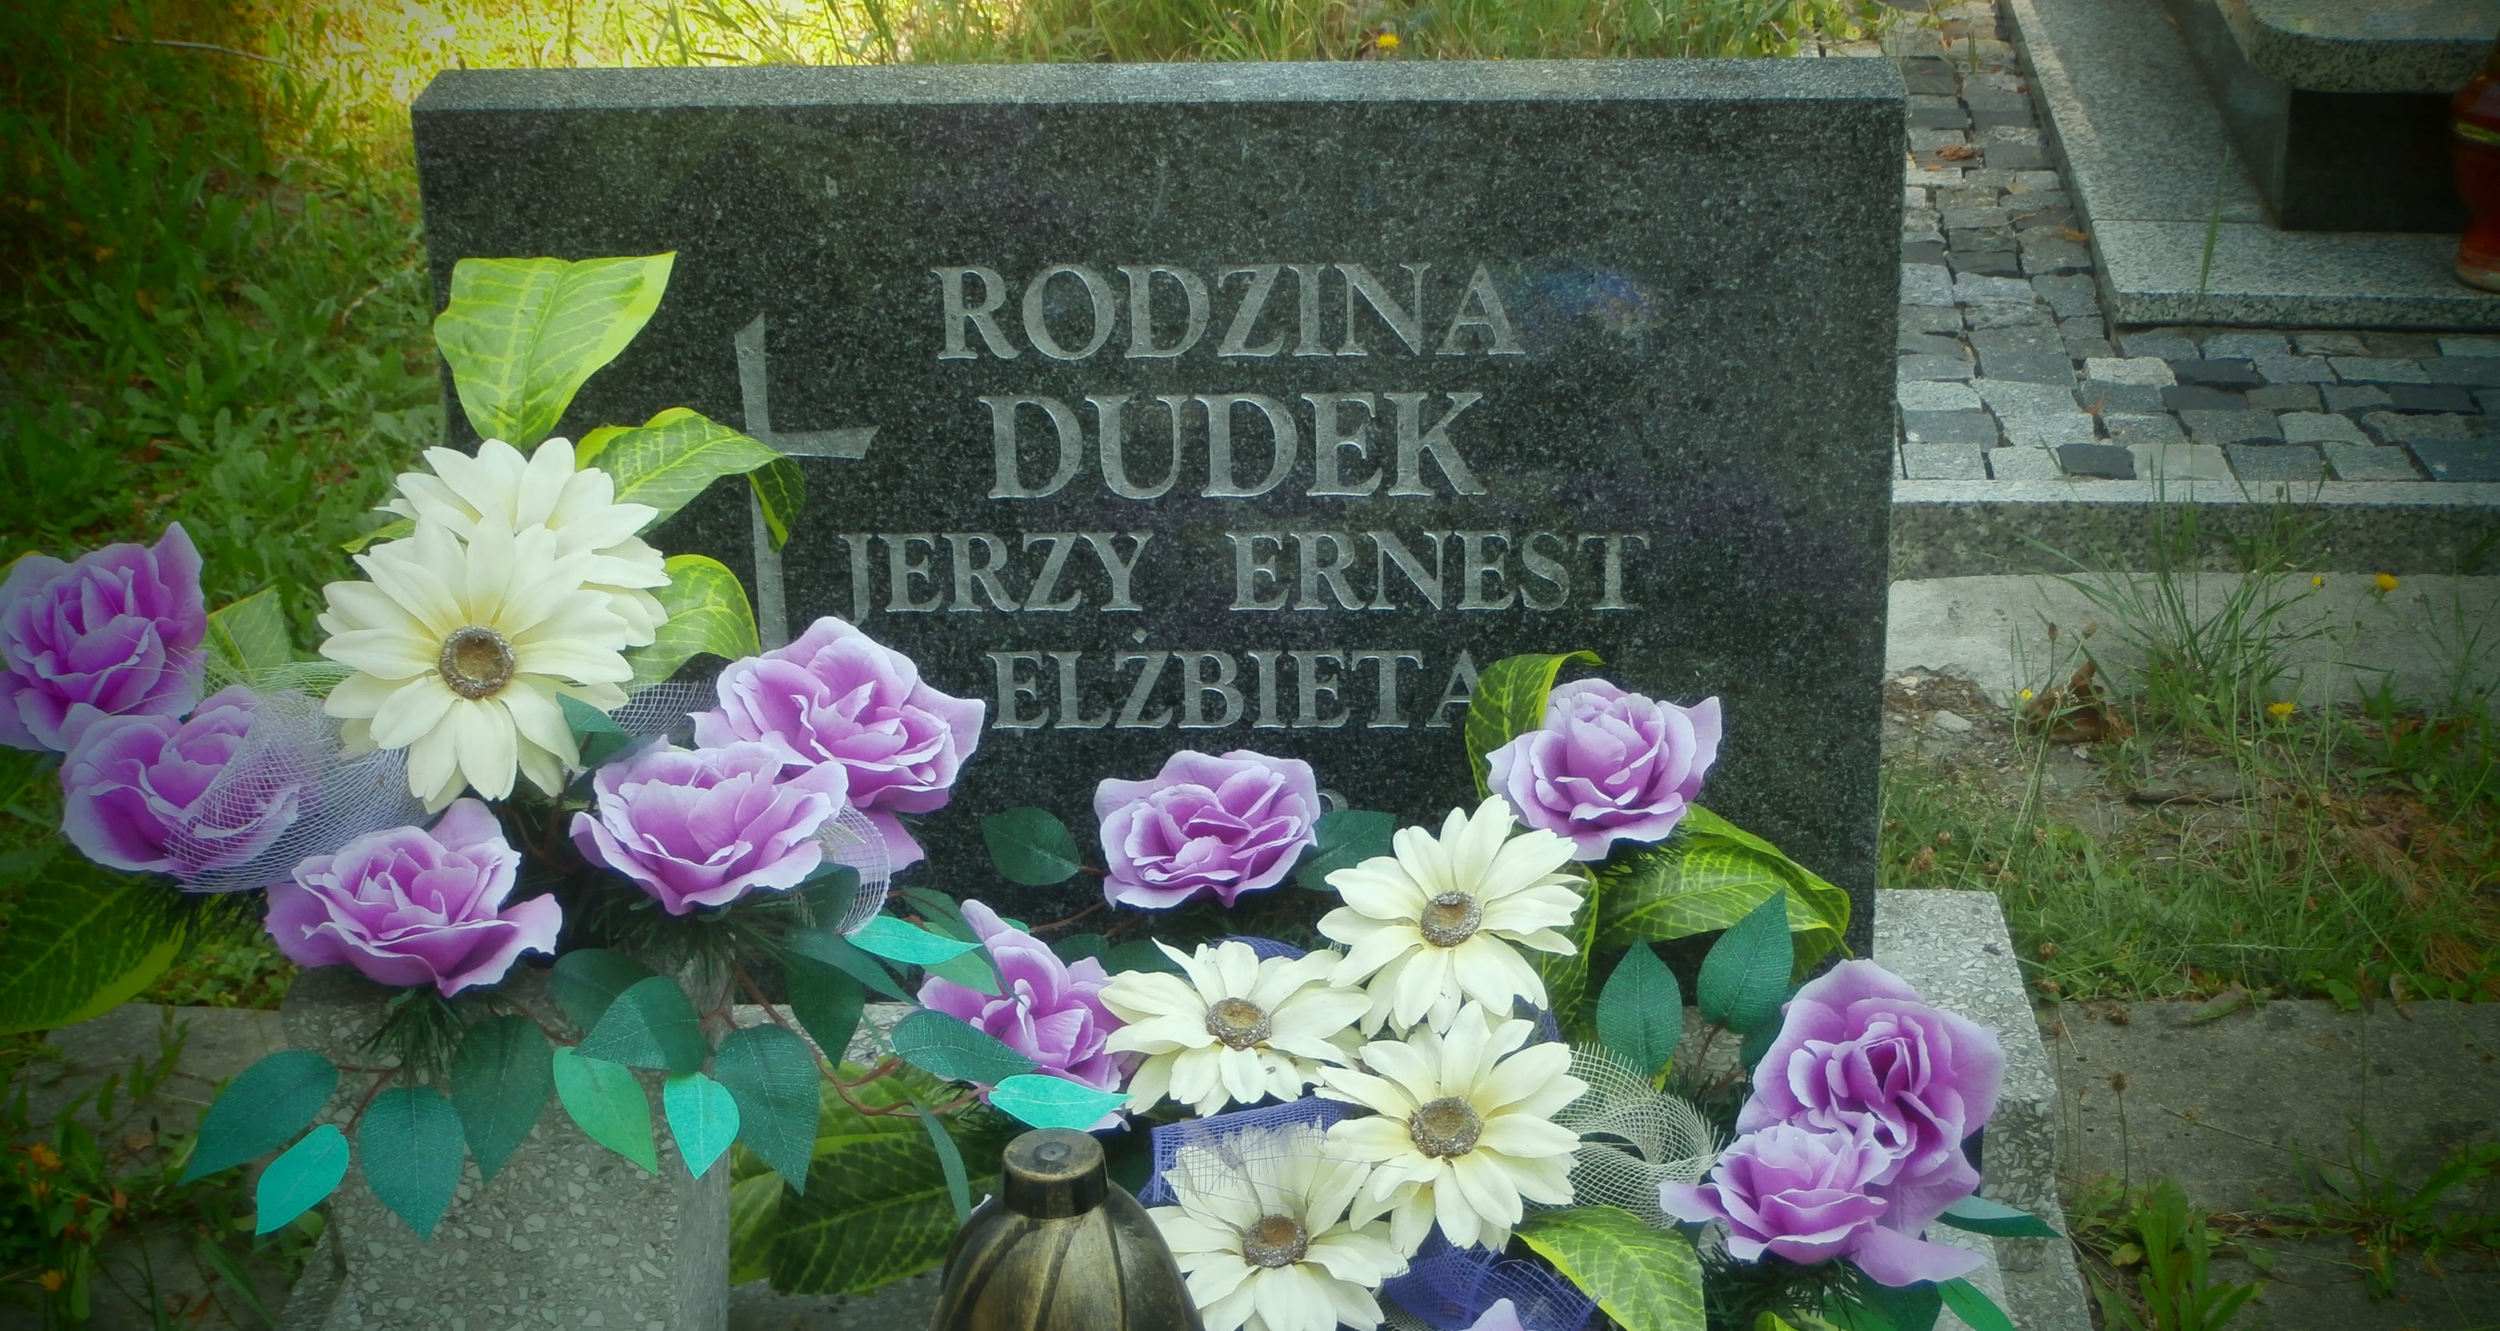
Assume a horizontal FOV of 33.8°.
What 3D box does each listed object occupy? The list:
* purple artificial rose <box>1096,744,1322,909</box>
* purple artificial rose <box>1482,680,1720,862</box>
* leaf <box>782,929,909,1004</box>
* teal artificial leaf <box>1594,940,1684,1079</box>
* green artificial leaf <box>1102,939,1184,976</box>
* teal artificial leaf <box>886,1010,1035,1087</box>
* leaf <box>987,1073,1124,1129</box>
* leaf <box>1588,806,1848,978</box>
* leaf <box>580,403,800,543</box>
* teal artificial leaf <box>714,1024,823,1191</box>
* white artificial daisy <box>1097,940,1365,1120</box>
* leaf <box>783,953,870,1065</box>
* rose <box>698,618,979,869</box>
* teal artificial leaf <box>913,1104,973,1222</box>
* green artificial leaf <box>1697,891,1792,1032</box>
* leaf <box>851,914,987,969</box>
[{"bbox_3d":[-0.019,0.071,1.780,0.096,0.052,0.084,-1,47,0],"label":"purple artificial rose"},{"bbox_3d":[0.166,0.050,1.935,0.110,0.066,0.100,0,48,3],"label":"purple artificial rose"},{"bbox_3d":[-0.173,0.129,1.774,0.066,0.012,0.036,26,46,12],"label":"leaf"},{"bbox_3d":[0.181,0.160,1.919,0.040,0.061,0.011,-4,1,3],"label":"teal artificial leaf"},{"bbox_3d":[-0.049,0.145,1.994,0.055,0.040,0.012,5,-17,5],"label":"green artificial leaf"},{"bbox_3d":[-0.124,0.166,1.786,0.066,0.012,0.040,14,43,19],"label":"teal artificial leaf"},{"bbox_3d":[-0.072,0.162,1.530,0.050,0.012,0.033,-1,35,0],"label":"leaf"},{"bbox_3d":[0.199,0.095,1.740,0.105,0.050,0.070,2,46,-3],"label":"leaf"},{"bbox_3d":[-0.203,-0.067,1.500,0.080,0.040,0.055,4,38,-4],"label":"leaf"},{"bbox_3d":[-0.164,0.150,1.400,0.035,0.058,0.014,-16,6,2],"label":"teal artificial leaf"},{"bbox_3d":[-0.006,0.143,1.630,0.104,0.034,0.098,-1,37,0],"label":"white artificial daisy"},{"bbox_3d":[-0.183,0.146,1.781,0.036,0.056,0.011,-5,10,4],"label":"leaf"},{"bbox_3d":[-0.173,0.032,1.748,0.117,0.078,0.110,5,50,1],"label":"rose"},{"bbox_3d":[-0.135,0.217,1.801,0.014,0.056,0.034,-26,-3,17],"label":"teal artificial leaf"},{"bbox_3d":[0.230,0.139,1.923,0.041,0.068,0.011,23,-1,4],"label":"green artificial leaf"},{"bbox_3d":[-0.146,0.122,1.815,0.061,0.012,0.036,4,31,9],"label":"leaf"}]

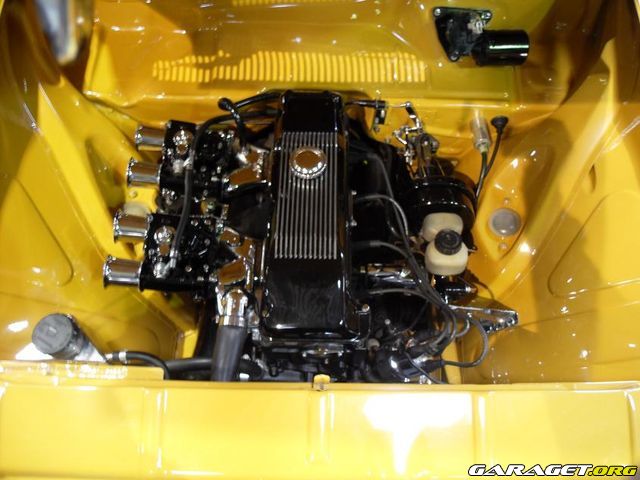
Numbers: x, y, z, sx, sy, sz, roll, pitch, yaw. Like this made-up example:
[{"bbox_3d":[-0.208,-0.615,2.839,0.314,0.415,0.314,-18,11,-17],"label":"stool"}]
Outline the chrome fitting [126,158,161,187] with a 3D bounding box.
[{"bbox_3d":[-0.336,-0.124,0.993,0.056,0.058,0.058,5,59,-10],"label":"chrome fitting"}]

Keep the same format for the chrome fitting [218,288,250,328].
[{"bbox_3d":[-0.139,0.109,0.835,0.050,0.045,0.053,0,71,0],"label":"chrome fitting"}]

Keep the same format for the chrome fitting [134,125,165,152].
[{"bbox_3d":[-0.337,-0.202,1.039,0.056,0.058,0.058,5,59,-10],"label":"chrome fitting"}]

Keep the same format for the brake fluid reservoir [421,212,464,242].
[{"bbox_3d":[0.232,-0.024,0.980,0.075,0.050,0.055,0,60,0],"label":"brake fluid reservoir"}]

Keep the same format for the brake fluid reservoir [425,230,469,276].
[{"bbox_3d":[0.230,0.023,0.940,0.074,0.080,0.058,0,60,0],"label":"brake fluid reservoir"}]

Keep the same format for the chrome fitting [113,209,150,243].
[{"bbox_3d":[-0.335,-0.020,0.930,0.056,0.058,0.058,5,59,-10],"label":"chrome fitting"}]

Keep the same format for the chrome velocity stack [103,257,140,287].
[{"bbox_3d":[-0.344,0.058,0.905,0.056,0.056,0.056,4,63,-8],"label":"chrome velocity stack"}]

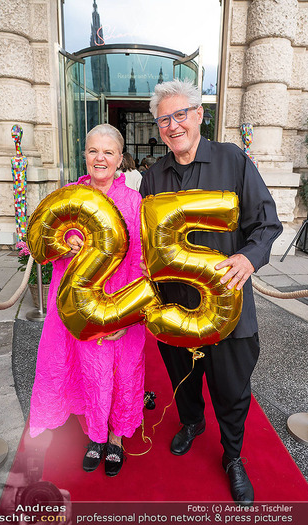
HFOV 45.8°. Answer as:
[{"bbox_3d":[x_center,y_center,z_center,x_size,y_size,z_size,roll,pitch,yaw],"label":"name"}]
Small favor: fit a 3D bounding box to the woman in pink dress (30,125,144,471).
[{"bbox_3d":[-0.340,0.226,1.750,0.580,1.680,0.450,0,12,-5],"label":"woman in pink dress"}]

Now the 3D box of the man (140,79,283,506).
[{"bbox_3d":[0.257,0.155,1.706,0.630,1.860,0.500,4,13,14],"label":"man"}]

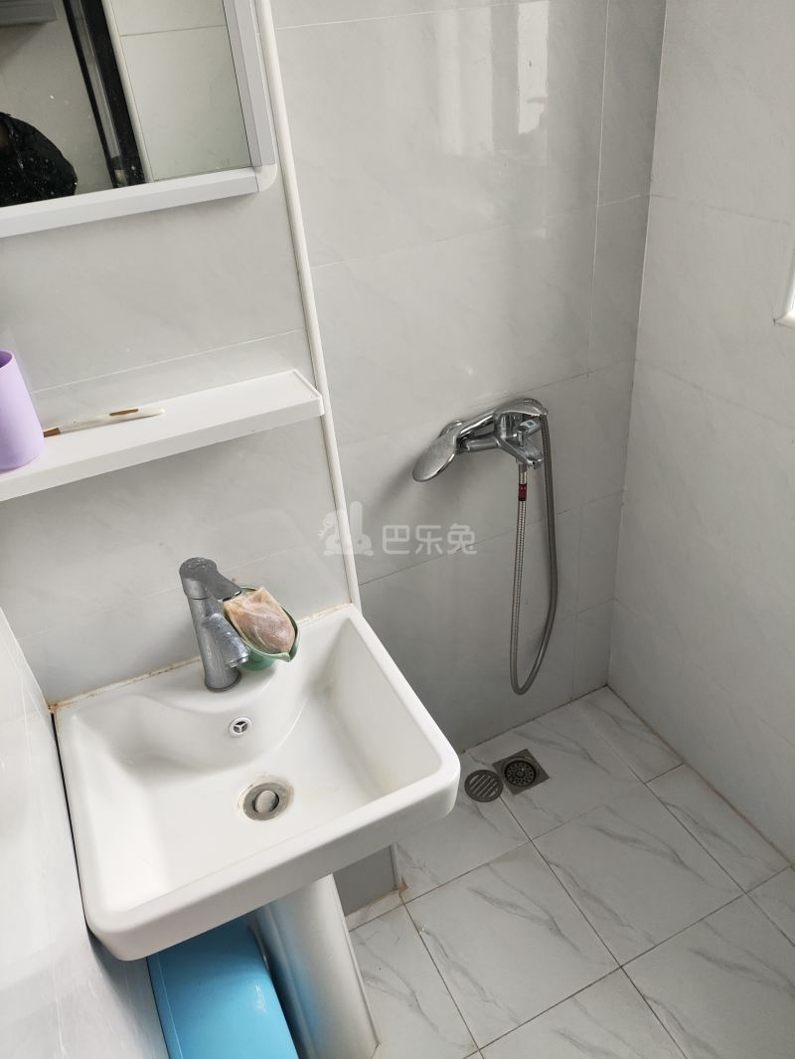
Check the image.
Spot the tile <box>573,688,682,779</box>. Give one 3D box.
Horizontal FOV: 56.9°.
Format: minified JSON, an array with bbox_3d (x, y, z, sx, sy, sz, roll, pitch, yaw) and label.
[{"bbox_3d":[0.561,0.502,1.812,0.120,0.010,0.277,-18,35,-17],"label":"tile"}]

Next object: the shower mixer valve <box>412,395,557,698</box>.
[{"bbox_3d":[0.180,0.071,1.427,0.300,0.710,0.180,-18,34,-18],"label":"shower mixer valve"}]

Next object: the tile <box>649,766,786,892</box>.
[{"bbox_3d":[0.680,0.636,1.586,0.120,0.010,0.300,-18,35,-17],"label":"tile"}]

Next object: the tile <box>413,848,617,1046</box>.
[{"bbox_3d":[0.218,0.790,1.434,0.300,0.010,0.300,-18,35,-17],"label":"tile"}]

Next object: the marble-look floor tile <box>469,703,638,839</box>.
[{"bbox_3d":[0.371,0.565,1.749,0.300,0.010,0.277,-18,35,-17],"label":"marble-look floor tile"}]

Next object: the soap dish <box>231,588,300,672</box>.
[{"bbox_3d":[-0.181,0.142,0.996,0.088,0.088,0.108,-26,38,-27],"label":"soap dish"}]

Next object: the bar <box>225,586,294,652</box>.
[{"bbox_3d":[-0.180,0.130,0.991,0.064,0.026,0.096,-34,79,-35],"label":"bar"}]

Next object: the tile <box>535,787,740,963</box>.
[{"bbox_3d":[0.490,0.700,1.523,0.300,0.010,0.300,-18,35,-17],"label":"tile"}]

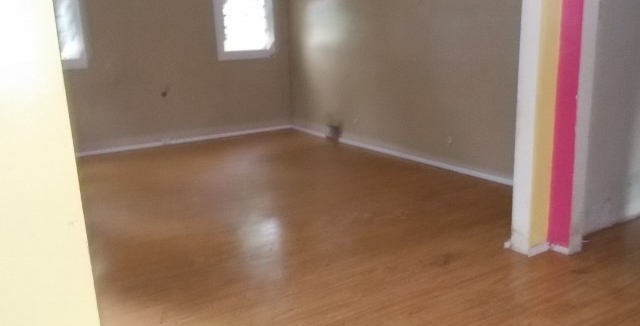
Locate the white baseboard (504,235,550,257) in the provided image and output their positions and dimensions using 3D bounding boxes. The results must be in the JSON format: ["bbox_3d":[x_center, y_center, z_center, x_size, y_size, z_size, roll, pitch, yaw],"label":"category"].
[{"bbox_3d":[1.335,0.529,3.448,0.207,0.056,0.177,-10,15,-30],"label":"white baseboard"}]

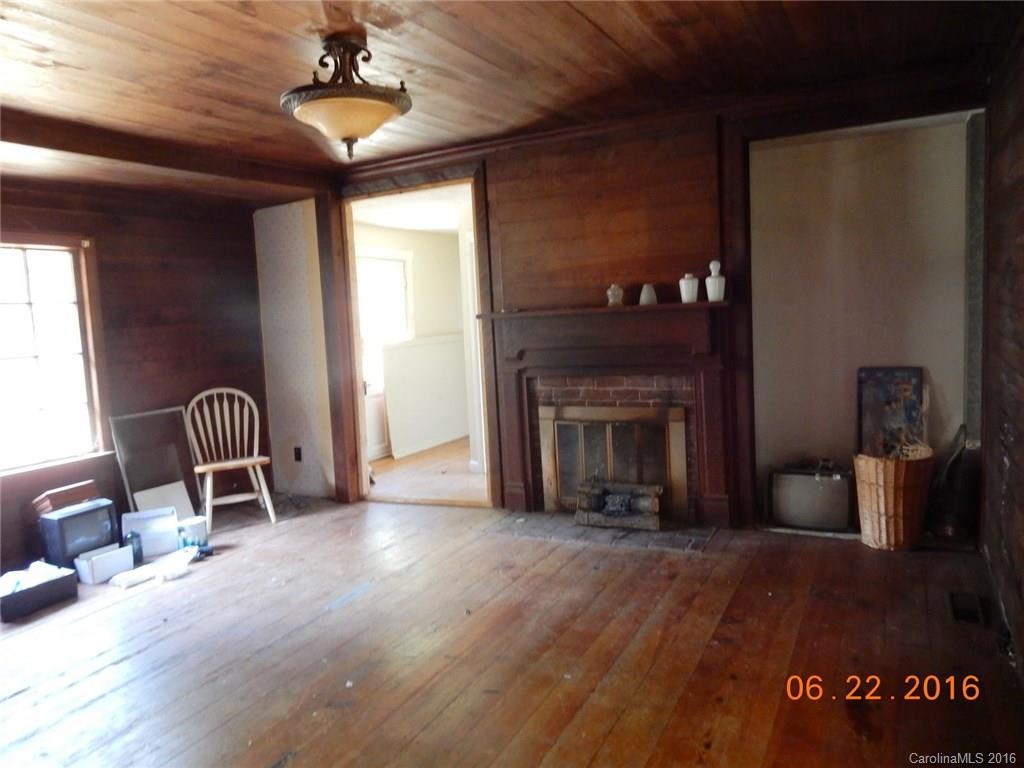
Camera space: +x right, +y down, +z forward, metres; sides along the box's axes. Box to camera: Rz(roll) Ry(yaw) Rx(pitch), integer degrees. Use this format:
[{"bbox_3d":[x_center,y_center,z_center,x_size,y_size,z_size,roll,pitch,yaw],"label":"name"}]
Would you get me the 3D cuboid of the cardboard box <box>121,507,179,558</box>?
[{"bbox_3d":[-2.186,0.891,4.470,0.279,0.268,0.122,-6,7,-26],"label":"cardboard box"}]

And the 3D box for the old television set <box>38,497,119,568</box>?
[{"bbox_3d":[-2.557,0.892,4.301,0.299,0.337,0.359,0,6,23],"label":"old television set"}]

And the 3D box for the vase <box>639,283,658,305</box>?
[{"bbox_3d":[0.804,-0.526,4.339,0.103,0.125,0.103,0,7,27],"label":"vase"}]

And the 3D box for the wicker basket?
[{"bbox_3d":[2.040,0.602,3.955,0.384,0.503,0.384,0,7,27],"label":"wicker basket"}]

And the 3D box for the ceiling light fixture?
[{"bbox_3d":[-0.665,-1.148,2.995,0.496,0.469,0.496,-3,6,0],"label":"ceiling light fixture"}]

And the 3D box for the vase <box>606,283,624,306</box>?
[{"bbox_3d":[0.620,-0.536,4.432,0.103,0.131,0.103,0,7,27],"label":"vase"}]

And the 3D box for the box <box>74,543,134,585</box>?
[{"bbox_3d":[-2.254,0.992,4.111,0.116,0.147,0.258,0,6,24],"label":"box"}]

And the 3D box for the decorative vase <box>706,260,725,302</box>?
[{"bbox_3d":[1.146,-0.577,4.155,0.112,0.232,0.112,0,7,27],"label":"decorative vase"}]

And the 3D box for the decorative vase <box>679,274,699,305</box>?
[{"bbox_3d":[1.011,-0.545,4.229,0.109,0.167,0.109,0,7,27],"label":"decorative vase"}]

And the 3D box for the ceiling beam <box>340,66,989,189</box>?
[{"bbox_3d":[0.495,-1.482,4.397,3.944,0.156,0.136,0,7,27],"label":"ceiling beam"}]

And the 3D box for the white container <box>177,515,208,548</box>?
[{"bbox_3d":[-1.978,0.918,4.574,0.163,0.174,0.102,-6,7,-26],"label":"white container"}]

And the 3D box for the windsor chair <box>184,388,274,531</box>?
[{"bbox_3d":[-1.943,0.494,5.122,0.462,0.908,0.537,-6,7,-26],"label":"windsor chair"}]

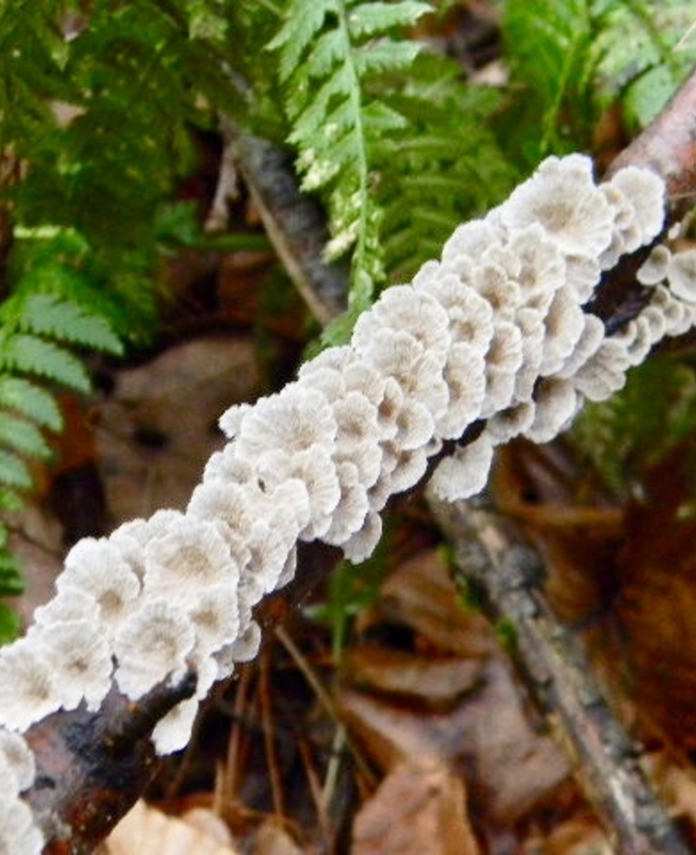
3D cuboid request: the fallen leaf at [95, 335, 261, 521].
[{"bbox_3d":[-0.054,0.002,0.880,0.062,0.016,0.070,0,50,0],"label":"fallen leaf"}]

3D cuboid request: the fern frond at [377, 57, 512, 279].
[{"bbox_3d":[0.028,-0.080,0.840,0.046,0.078,0.030,0,35,0],"label":"fern frond"}]

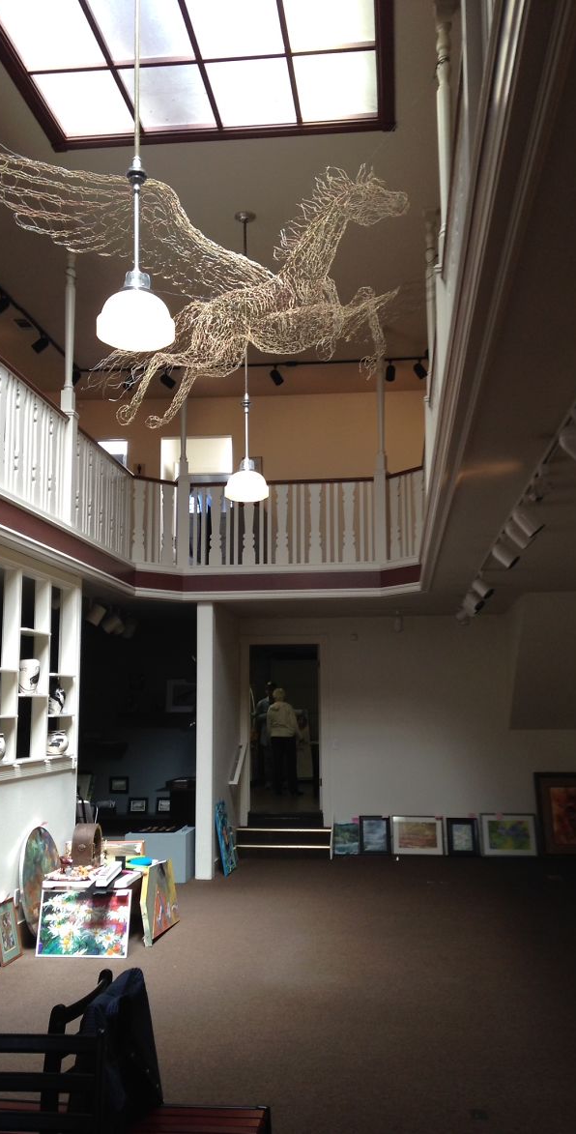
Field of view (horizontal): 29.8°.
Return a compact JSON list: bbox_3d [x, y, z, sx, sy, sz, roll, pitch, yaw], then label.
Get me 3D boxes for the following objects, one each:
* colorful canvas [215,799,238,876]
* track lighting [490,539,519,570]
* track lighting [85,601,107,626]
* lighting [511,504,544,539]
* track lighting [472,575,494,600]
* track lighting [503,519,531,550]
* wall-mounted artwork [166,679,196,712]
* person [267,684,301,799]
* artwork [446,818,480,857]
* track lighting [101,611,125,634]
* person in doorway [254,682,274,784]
[{"bbox_3d":[-0.660,2.833,11.308,0.035,0.713,0.626,-9,-8,3],"label":"colorful canvas"},{"bbox_3d":[1.430,-0.080,7.125,0.175,0.120,0.115,33,3,18],"label":"track lighting"},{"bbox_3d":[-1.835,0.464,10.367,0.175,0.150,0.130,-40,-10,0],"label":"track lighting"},{"bbox_3d":[1.308,-0.245,5.900,0.175,0.120,0.115,38,2,15],"label":"lighting"},{"bbox_3d":[1.631,0.178,9.028,0.175,0.120,0.115,34,7,23],"label":"track lighting"},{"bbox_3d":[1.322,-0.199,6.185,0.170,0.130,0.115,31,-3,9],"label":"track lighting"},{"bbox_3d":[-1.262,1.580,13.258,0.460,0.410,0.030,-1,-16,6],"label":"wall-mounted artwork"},{"bbox_3d":[-0.073,2.632,16.339,0.480,1.588,0.320,-1,-8,3],"label":"person"},{"bbox_3d":[2.094,3.225,12.883,0.360,0.445,0.030,-1,-19,6],"label":"artwork"},{"bbox_3d":[-1.880,0.613,11.616,0.150,0.200,0.150,49,-29,-18],"label":"track lighting"},{"bbox_3d":[-0.344,2.743,17.737,0.480,1.730,0.330,1,-8,-12],"label":"person in doorway"}]

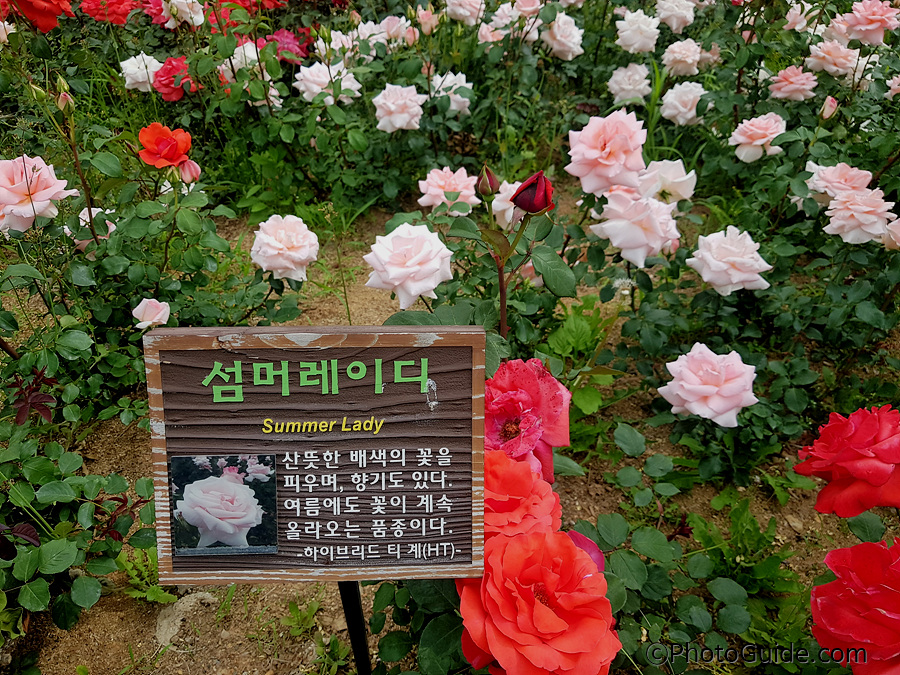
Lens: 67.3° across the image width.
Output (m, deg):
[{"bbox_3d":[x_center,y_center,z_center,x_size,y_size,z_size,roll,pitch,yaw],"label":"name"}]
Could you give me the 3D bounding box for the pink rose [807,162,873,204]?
[{"bbox_3d":[0.586,-0.232,1.020,0.097,0.063,0.090,9,38,11],"label":"pink rose"}]

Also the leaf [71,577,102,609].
[{"bbox_3d":[-0.645,0.453,1.200,0.054,0.014,0.058,-17,56,-24],"label":"leaf"}]

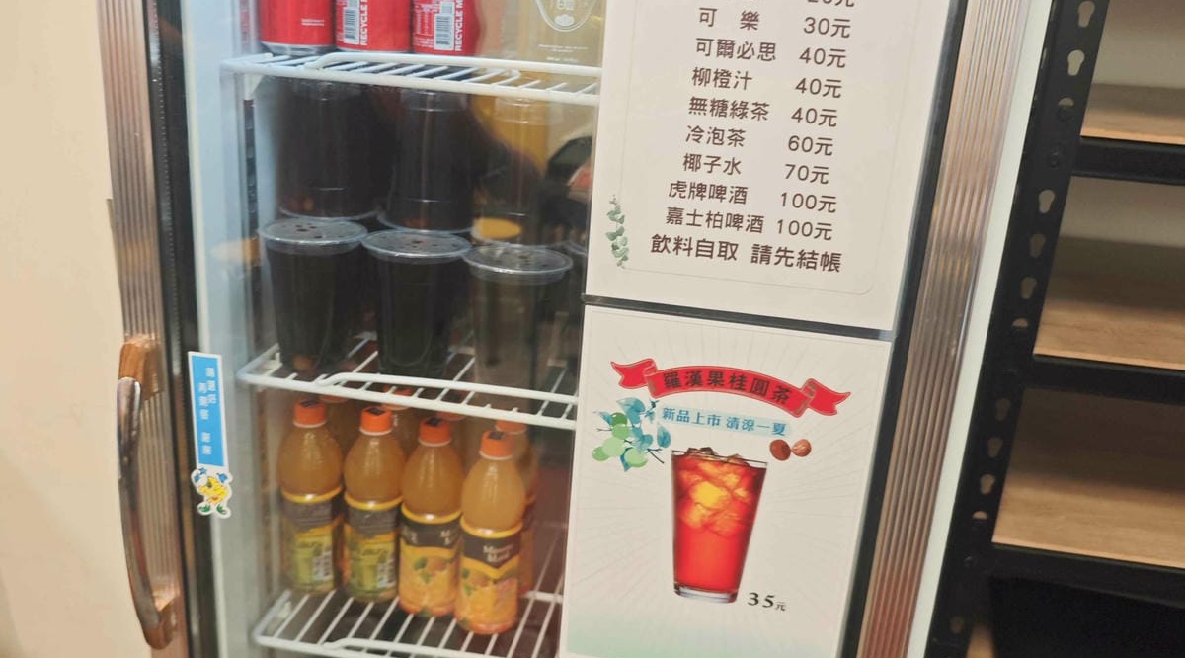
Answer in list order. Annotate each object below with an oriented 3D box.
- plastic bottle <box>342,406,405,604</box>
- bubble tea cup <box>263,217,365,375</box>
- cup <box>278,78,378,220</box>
[{"bbox_3d":[-0.221,0.176,1.068,0.063,0.202,0.063,0,19,-12],"label":"plastic bottle"},{"bbox_3d":[-0.250,-0.027,0.953,0.093,0.127,0.093,3,18,-1],"label":"bubble tea cup"},{"bbox_3d":[-0.253,-0.177,1.007,0.097,0.124,0.097,3,19,-1],"label":"cup"}]

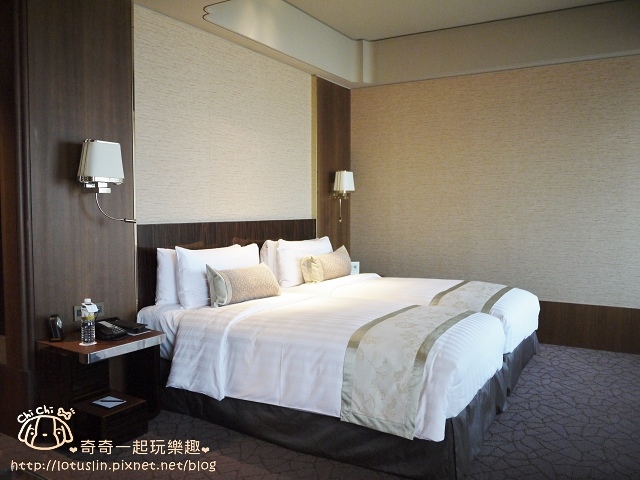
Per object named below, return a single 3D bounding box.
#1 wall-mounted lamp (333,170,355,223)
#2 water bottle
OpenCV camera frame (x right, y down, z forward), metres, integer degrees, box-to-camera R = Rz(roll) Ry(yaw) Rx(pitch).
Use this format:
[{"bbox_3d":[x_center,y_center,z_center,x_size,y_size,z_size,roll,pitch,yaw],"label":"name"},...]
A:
[{"bbox_3d":[0.229,-0.435,5.246,0.178,0.510,0.225,3,5,31],"label":"wall-mounted lamp"},{"bbox_3d":[-1.188,0.421,2.668,0.071,0.230,0.071,3,5,31],"label":"water bottle"}]

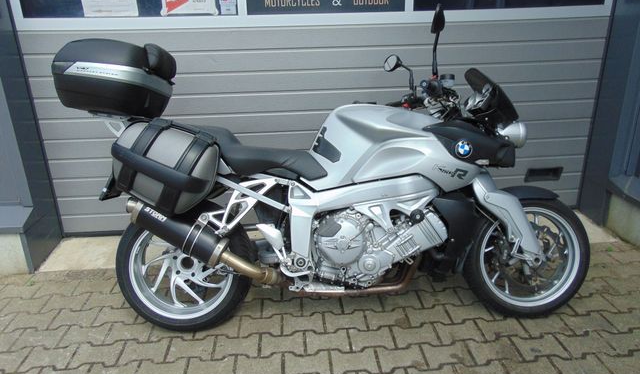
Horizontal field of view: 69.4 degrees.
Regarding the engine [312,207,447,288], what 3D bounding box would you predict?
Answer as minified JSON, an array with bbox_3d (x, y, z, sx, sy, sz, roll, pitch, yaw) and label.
[{"bbox_3d":[0.247,0.229,2.143,0.600,0.380,0.430,-2,5,-1],"label":"engine"}]

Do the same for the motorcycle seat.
[{"bbox_3d":[-0.295,-0.162,2.096,0.680,0.240,0.300,4,5,-2],"label":"motorcycle seat"}]

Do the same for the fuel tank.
[{"bbox_3d":[0.289,-0.191,2.110,0.740,0.360,0.440,2,5,-2],"label":"fuel tank"}]

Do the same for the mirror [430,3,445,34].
[{"bbox_3d":[0.439,-0.631,1.731,0.050,0.100,0.125,7,7,14],"label":"mirror"}]

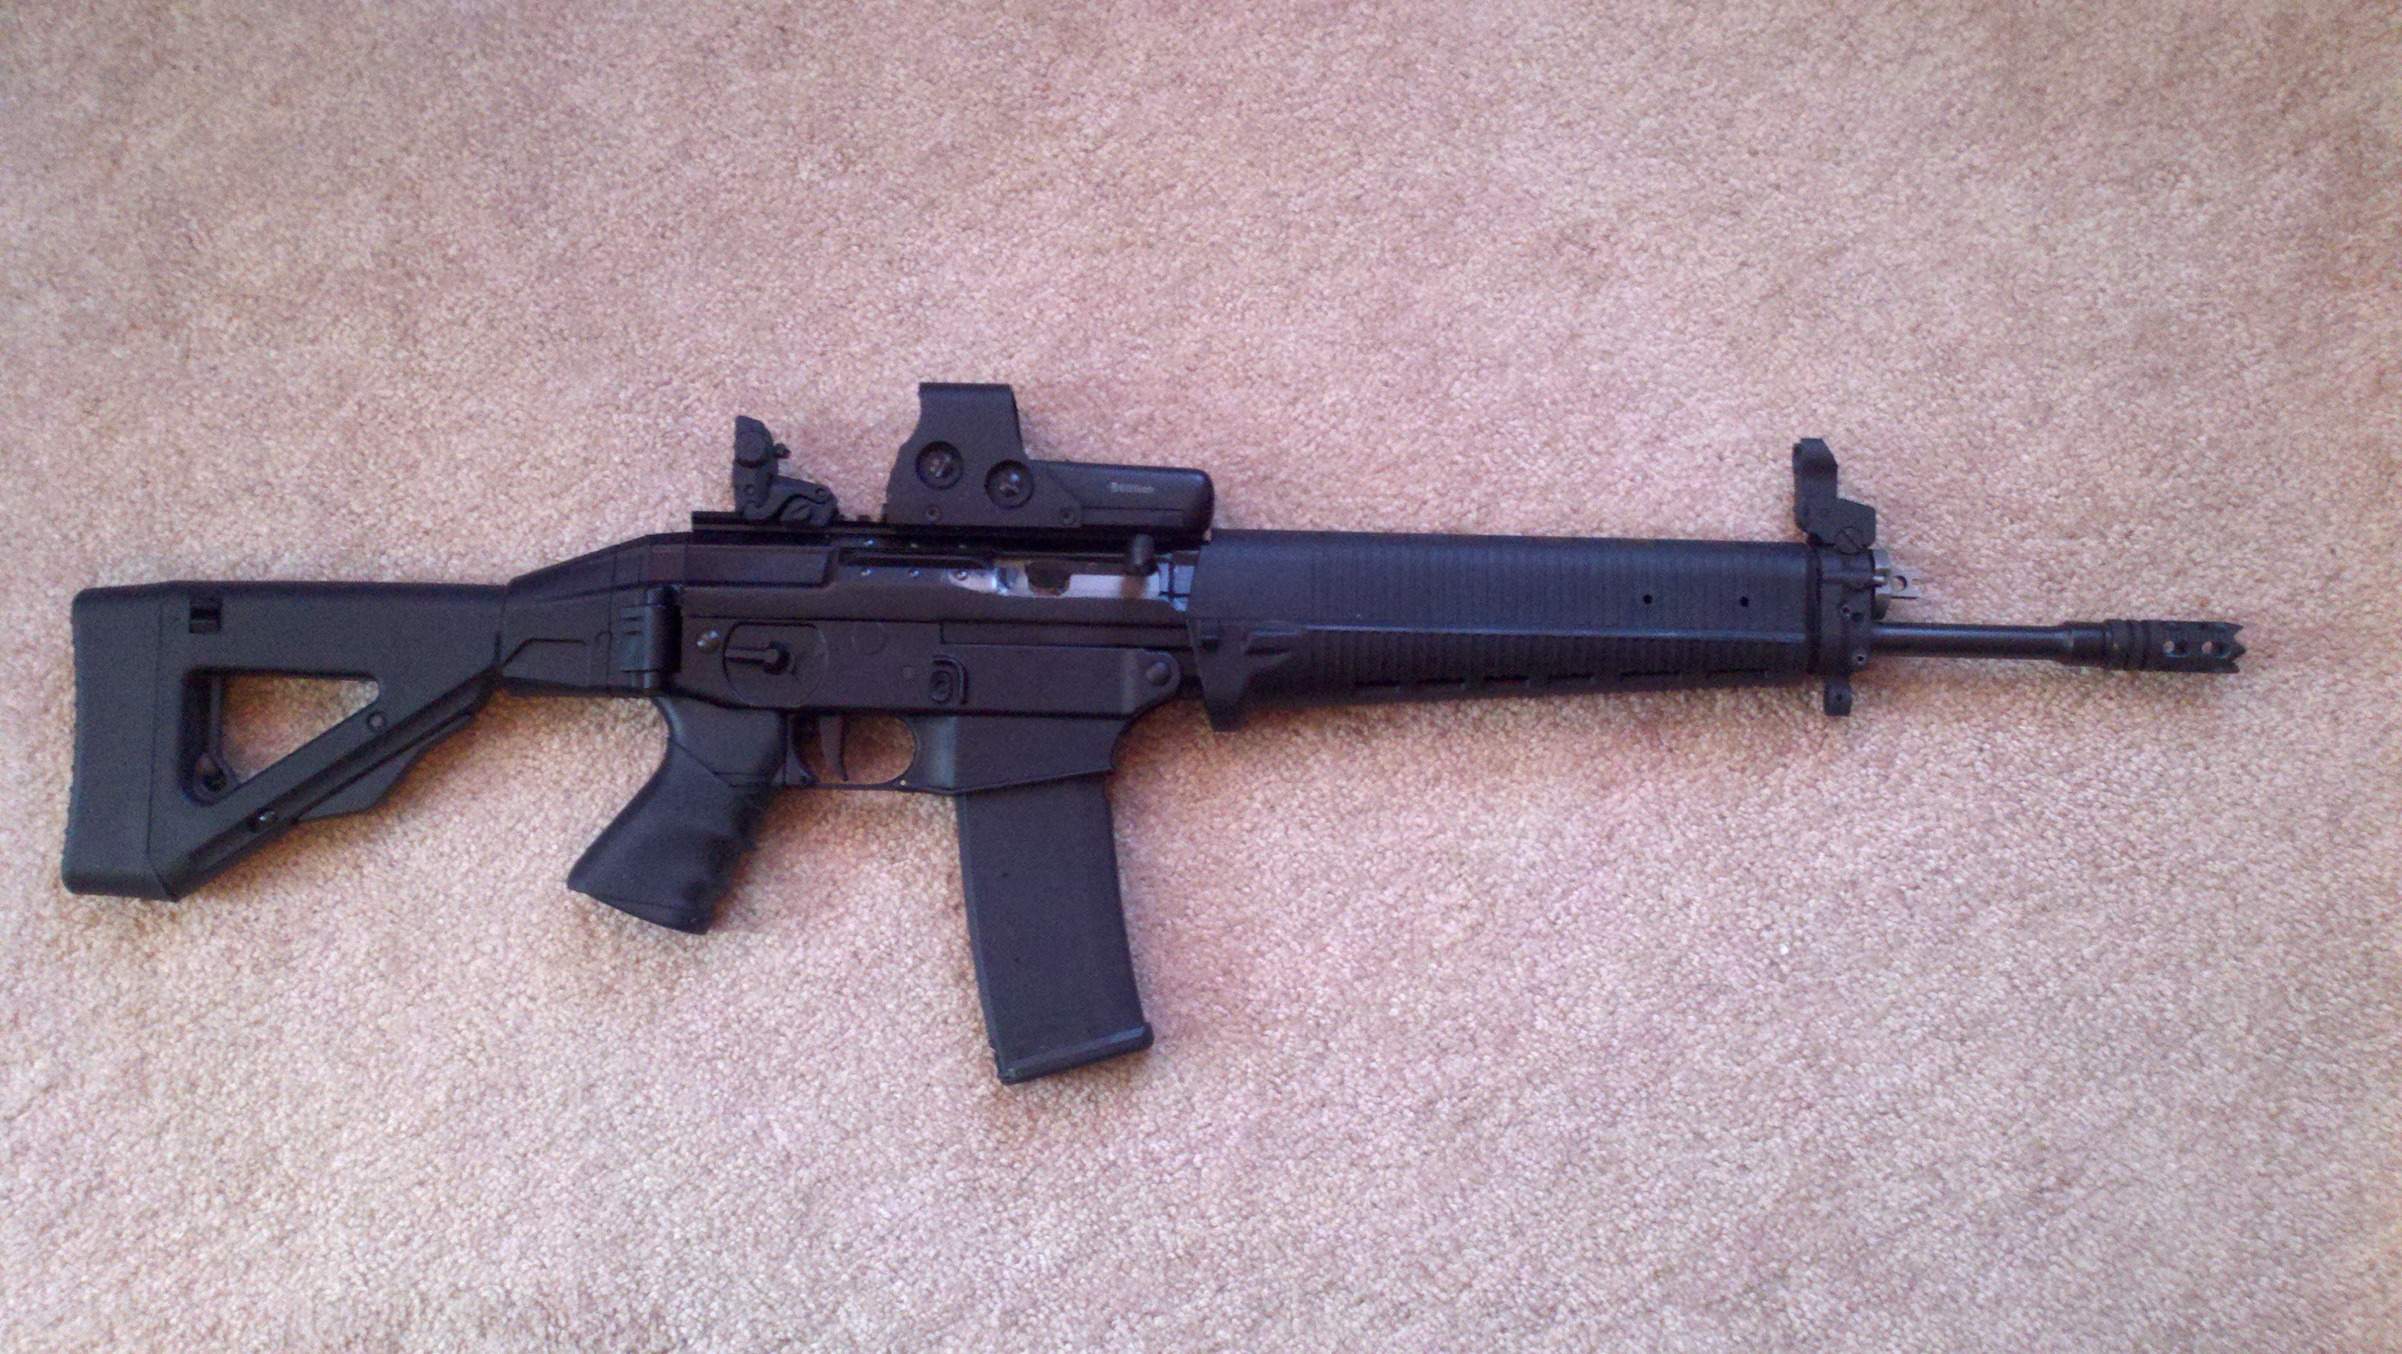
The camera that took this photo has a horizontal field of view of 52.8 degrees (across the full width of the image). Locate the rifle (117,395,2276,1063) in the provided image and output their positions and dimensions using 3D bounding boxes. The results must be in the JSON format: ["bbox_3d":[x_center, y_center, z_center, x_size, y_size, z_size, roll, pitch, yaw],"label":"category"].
[{"bbox_3d":[-0.021,0.026,1.060,0.945,0.068,0.300,1,86,0],"label":"rifle"}]

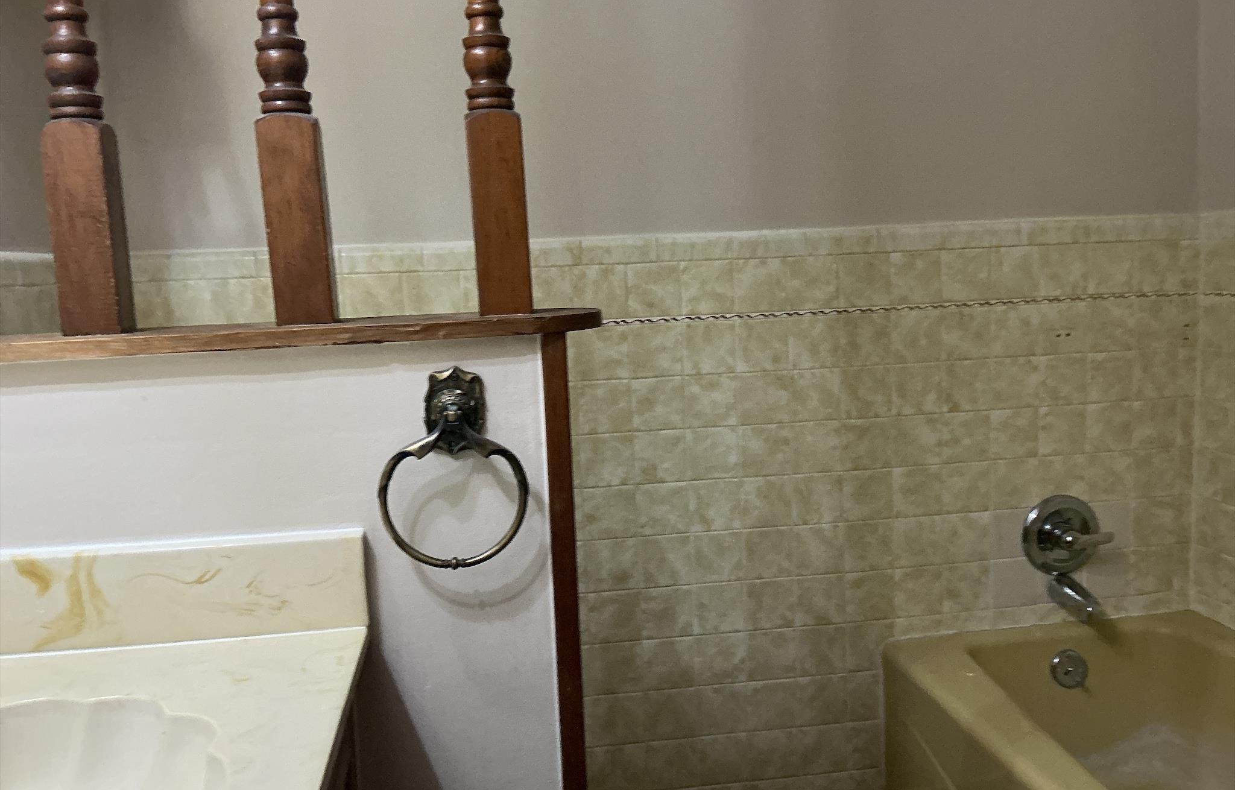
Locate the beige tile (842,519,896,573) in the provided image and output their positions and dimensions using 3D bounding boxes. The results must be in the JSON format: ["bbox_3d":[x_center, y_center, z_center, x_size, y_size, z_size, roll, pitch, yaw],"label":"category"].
[{"bbox_3d":[0.531,0.319,2.117,0.108,0.108,0.009,-3,6,-7],"label":"beige tile"}]

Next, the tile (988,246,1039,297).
[{"bbox_3d":[0.830,-0.256,2.098,0.108,0.108,0.009,-3,6,-7],"label":"tile"}]

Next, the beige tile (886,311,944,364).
[{"bbox_3d":[0.618,-0.121,2.080,0.107,0.107,0.009,-3,5,-7],"label":"beige tile"}]

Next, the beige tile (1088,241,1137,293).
[{"bbox_3d":[1.042,-0.269,2.118,0.107,0.107,0.009,-3,5,-7],"label":"beige tile"}]

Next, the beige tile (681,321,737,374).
[{"bbox_3d":[0.188,-0.097,2.039,0.108,0.108,0.010,-3,6,-7],"label":"beige tile"}]

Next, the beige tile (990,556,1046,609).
[{"bbox_3d":[0.865,0.409,2.173,0.108,0.108,0.010,-3,6,-7],"label":"beige tile"}]

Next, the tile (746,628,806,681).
[{"bbox_3d":[0.326,0.546,2.102,0.107,0.107,0.009,-3,5,-7],"label":"tile"}]

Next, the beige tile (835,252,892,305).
[{"bbox_3d":[0.508,-0.237,2.066,0.108,0.108,0.010,-3,6,-7],"label":"beige tile"}]

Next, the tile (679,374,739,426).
[{"bbox_3d":[0.192,0.013,2.042,0.108,0.108,0.009,-3,6,-7],"label":"tile"}]

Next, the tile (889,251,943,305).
[{"bbox_3d":[0.617,-0.244,2.082,0.108,0.108,0.008,-3,6,-7],"label":"tile"}]

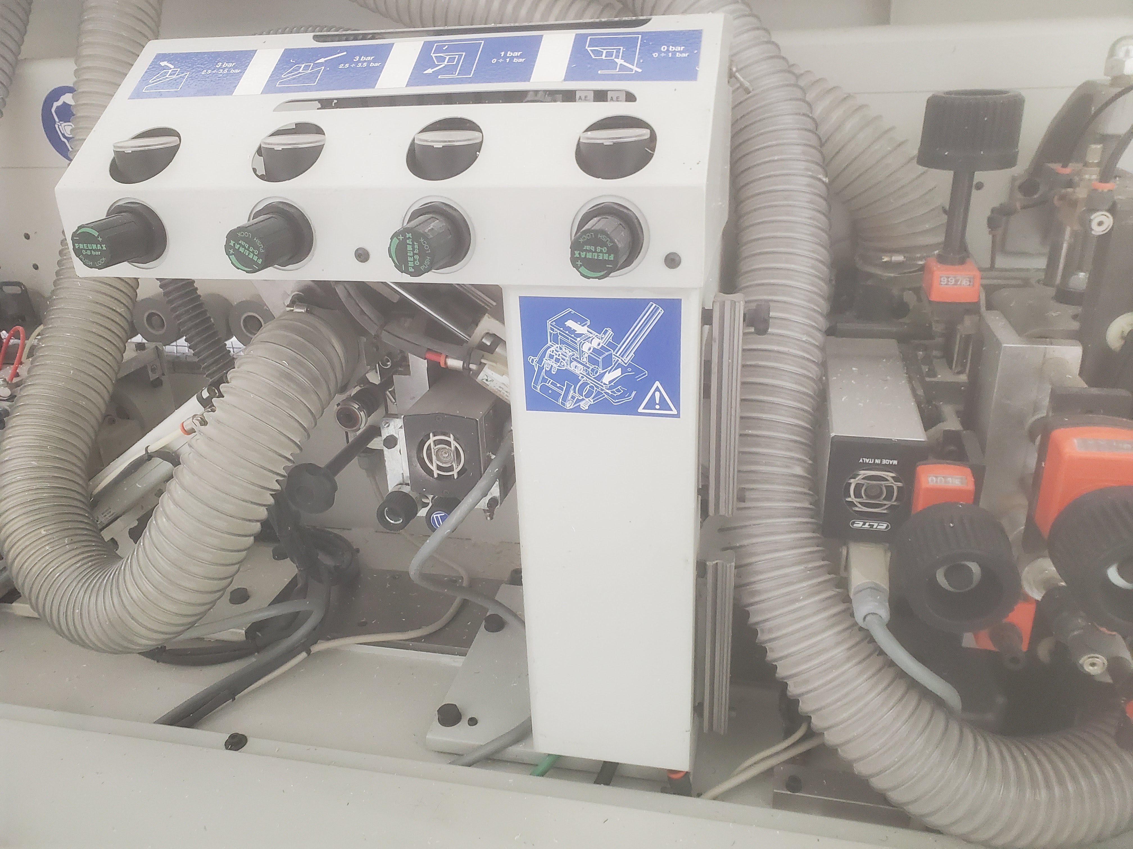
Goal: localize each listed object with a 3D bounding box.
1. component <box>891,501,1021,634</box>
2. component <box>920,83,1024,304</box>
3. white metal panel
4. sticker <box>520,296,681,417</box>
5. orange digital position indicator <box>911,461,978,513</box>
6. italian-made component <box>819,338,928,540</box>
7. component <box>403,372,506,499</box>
[{"bbox_3d":[0.210,0.078,0.461,0.060,0.060,0.043,3,24,12],"label":"component"},{"bbox_3d":[0.260,-0.150,0.559,0.060,0.129,0.060,3,24,12],"label":"component"},{"bbox_3d":[-0.112,-0.178,0.549,0.410,0.143,0.131,3,24,12],"label":"white metal panel"},{"bbox_3d":[0.020,-0.040,0.511,0.096,0.074,0.002,3,24,12],"label":"sticker"},{"bbox_3d":[0.229,0.049,0.524,0.034,0.046,0.028,4,25,14],"label":"orange digital position indicator"},{"bbox_3d":[0.215,0.002,0.616,0.054,0.072,0.201,4,24,14],"label":"italian-made component"},{"bbox_3d":[-0.071,-0.006,0.678,0.056,0.064,0.150,3,24,12],"label":"component"}]

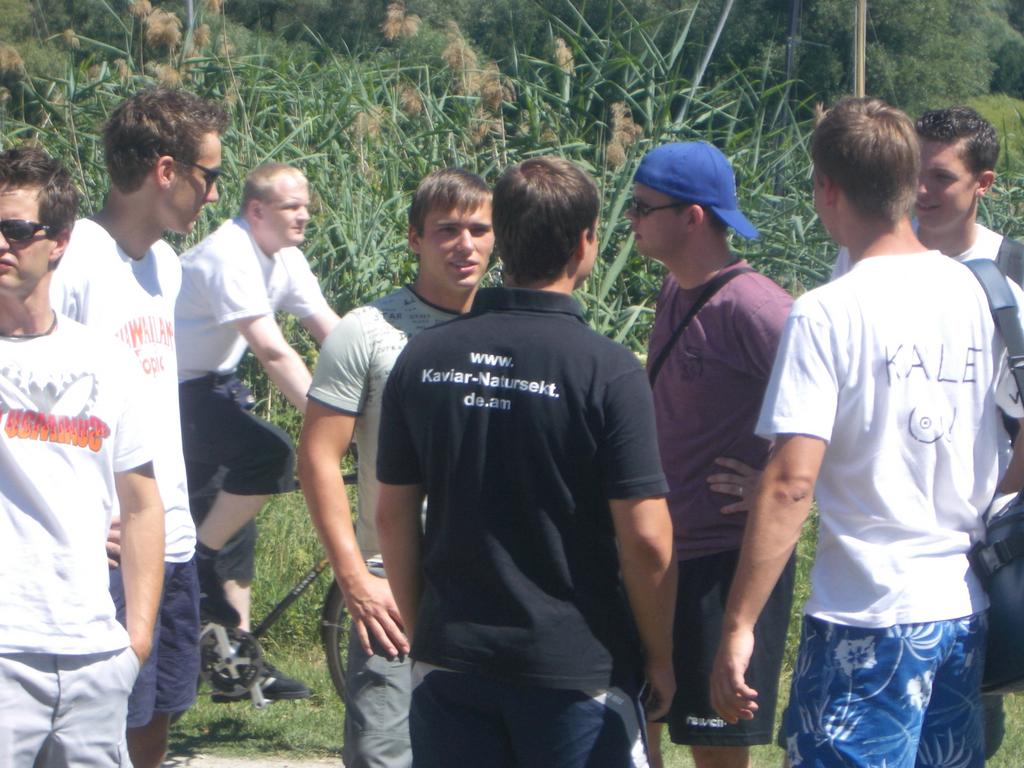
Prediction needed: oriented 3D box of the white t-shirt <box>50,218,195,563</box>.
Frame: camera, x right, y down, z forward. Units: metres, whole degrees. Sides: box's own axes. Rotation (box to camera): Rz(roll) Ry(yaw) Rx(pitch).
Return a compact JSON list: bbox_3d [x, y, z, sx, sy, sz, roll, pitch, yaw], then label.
[{"bbox_3d":[-0.772,0.014,5.900,0.310,0.670,0.500,2,3,33],"label":"white t-shirt"}]

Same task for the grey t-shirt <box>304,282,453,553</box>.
[{"bbox_3d":[-0.164,0.082,6.750,0.530,0.610,0.280,-1,3,-25],"label":"grey t-shirt"}]

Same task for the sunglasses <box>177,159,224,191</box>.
[{"bbox_3d":[-0.611,-0.398,5.870,0.145,0.048,0.145,13,5,9],"label":"sunglasses"}]

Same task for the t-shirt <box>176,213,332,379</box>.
[{"bbox_3d":[-0.794,-0.243,8.950,0.360,0.530,0.500,18,10,22],"label":"t-shirt"}]

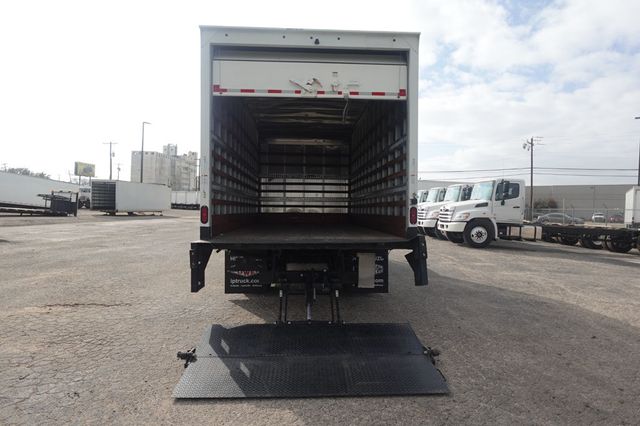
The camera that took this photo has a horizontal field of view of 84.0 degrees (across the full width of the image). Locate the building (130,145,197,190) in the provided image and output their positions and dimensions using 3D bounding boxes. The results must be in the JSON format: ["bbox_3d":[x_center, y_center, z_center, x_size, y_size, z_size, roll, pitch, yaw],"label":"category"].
[{"bbox_3d":[-110.600,-26.700,258.000,17.500,42.500,48.000,1,1,10],"label":"building"}]

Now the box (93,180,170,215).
[{"bbox_3d":[-18.300,-1.500,35.100,2.570,2.820,8.100,1,1,10],"label":"box"}]

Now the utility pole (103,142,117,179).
[{"bbox_3d":[-34.100,-5.800,58.000,2.400,11.500,0.400,1,1,0],"label":"utility pole"}]

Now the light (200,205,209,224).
[{"bbox_3d":[-1.326,0.027,4.100,0.078,0.200,0.040,1,1,-3],"label":"light"}]

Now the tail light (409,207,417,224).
[{"bbox_3d":[1.119,0.036,4.225,0.078,0.200,0.040,1,1,-3],"label":"tail light"}]

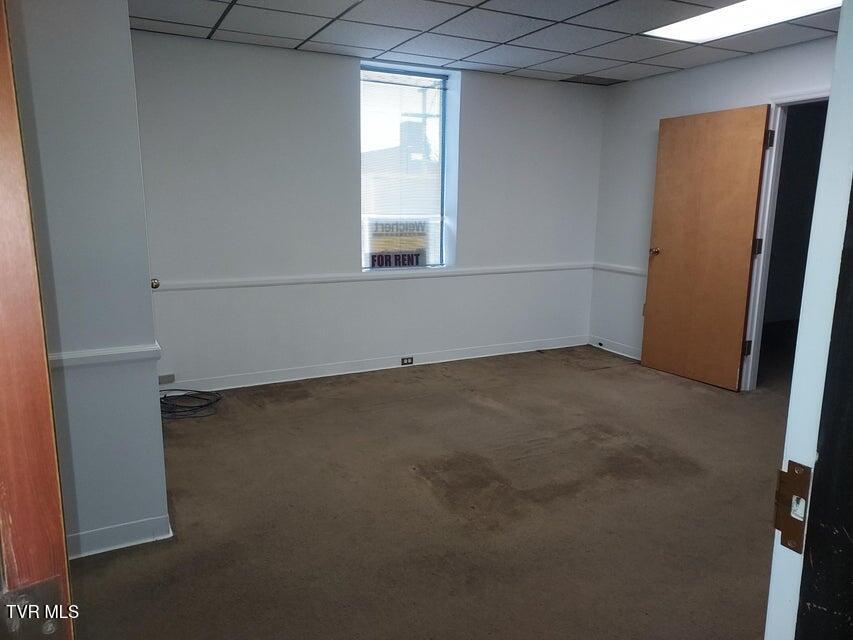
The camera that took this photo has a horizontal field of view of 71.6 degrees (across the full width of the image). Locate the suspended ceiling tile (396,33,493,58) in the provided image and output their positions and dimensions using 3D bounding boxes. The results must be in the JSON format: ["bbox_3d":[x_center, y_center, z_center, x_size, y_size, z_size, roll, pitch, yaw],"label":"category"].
[{"bbox_3d":[0.128,-1.953,4.215,0.599,0.020,0.605,-5,13,-26],"label":"suspended ceiling tile"}]

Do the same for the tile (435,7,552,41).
[{"bbox_3d":[0.406,-1.847,3.713,0.610,0.020,0.610,-5,14,-26],"label":"tile"}]

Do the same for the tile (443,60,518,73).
[{"bbox_3d":[0.469,-2.090,4.875,0.599,0.020,0.296,-5,13,-26],"label":"tile"}]

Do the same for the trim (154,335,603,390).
[{"bbox_3d":[-0.154,0.366,5.267,4.137,0.102,0.016,-5,13,-26],"label":"trim"}]

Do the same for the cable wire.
[{"bbox_3d":[-1.704,0.591,4.255,0.440,0.060,0.450,-5,14,-26],"label":"cable wire"}]

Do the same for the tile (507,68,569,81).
[{"bbox_3d":[1.021,-2.155,5.179,0.610,0.020,0.303,-5,14,-26],"label":"tile"}]

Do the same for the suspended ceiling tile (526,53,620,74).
[{"bbox_3d":[1.211,-2.050,4.737,0.599,0.020,0.605,-5,13,-26],"label":"suspended ceiling tile"}]

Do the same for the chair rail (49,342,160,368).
[{"bbox_3d":[-1.310,0.158,2.403,0.430,0.068,0.035,-5,14,-26],"label":"chair rail"}]

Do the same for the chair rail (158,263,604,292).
[{"bbox_3d":[-0.152,-0.399,5.130,4.157,0.073,0.030,-5,14,-26],"label":"chair rail"}]

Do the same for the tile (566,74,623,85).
[{"bbox_3d":[1.524,-2.183,5.385,0.535,0.020,0.296,-5,13,-26],"label":"tile"}]

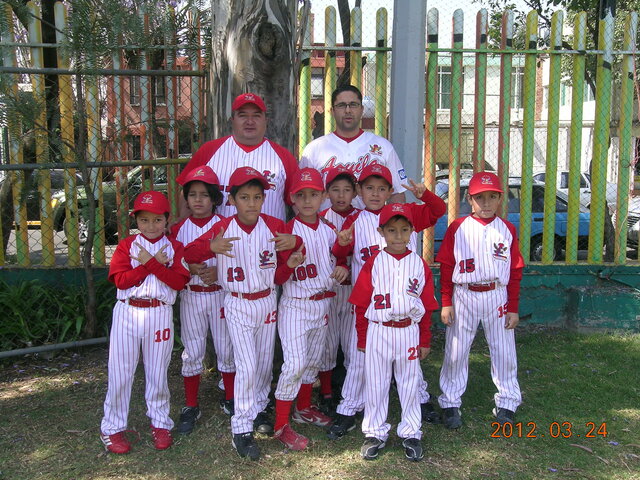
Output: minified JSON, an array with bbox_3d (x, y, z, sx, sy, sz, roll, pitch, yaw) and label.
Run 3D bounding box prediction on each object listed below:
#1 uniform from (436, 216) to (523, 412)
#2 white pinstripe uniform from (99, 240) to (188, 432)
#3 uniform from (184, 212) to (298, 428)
[{"bbox_3d":[0.807,0.384,3.630,0.410,1.008,0.260,0,7,5],"label":"uniform"},{"bbox_3d":[-0.814,0.449,3.366,0.400,0.957,0.270,-2,7,-14],"label":"white pinstripe uniform"},{"bbox_3d":[-0.365,0.396,3.295,0.500,1.028,0.340,-2,7,-11],"label":"uniform"}]

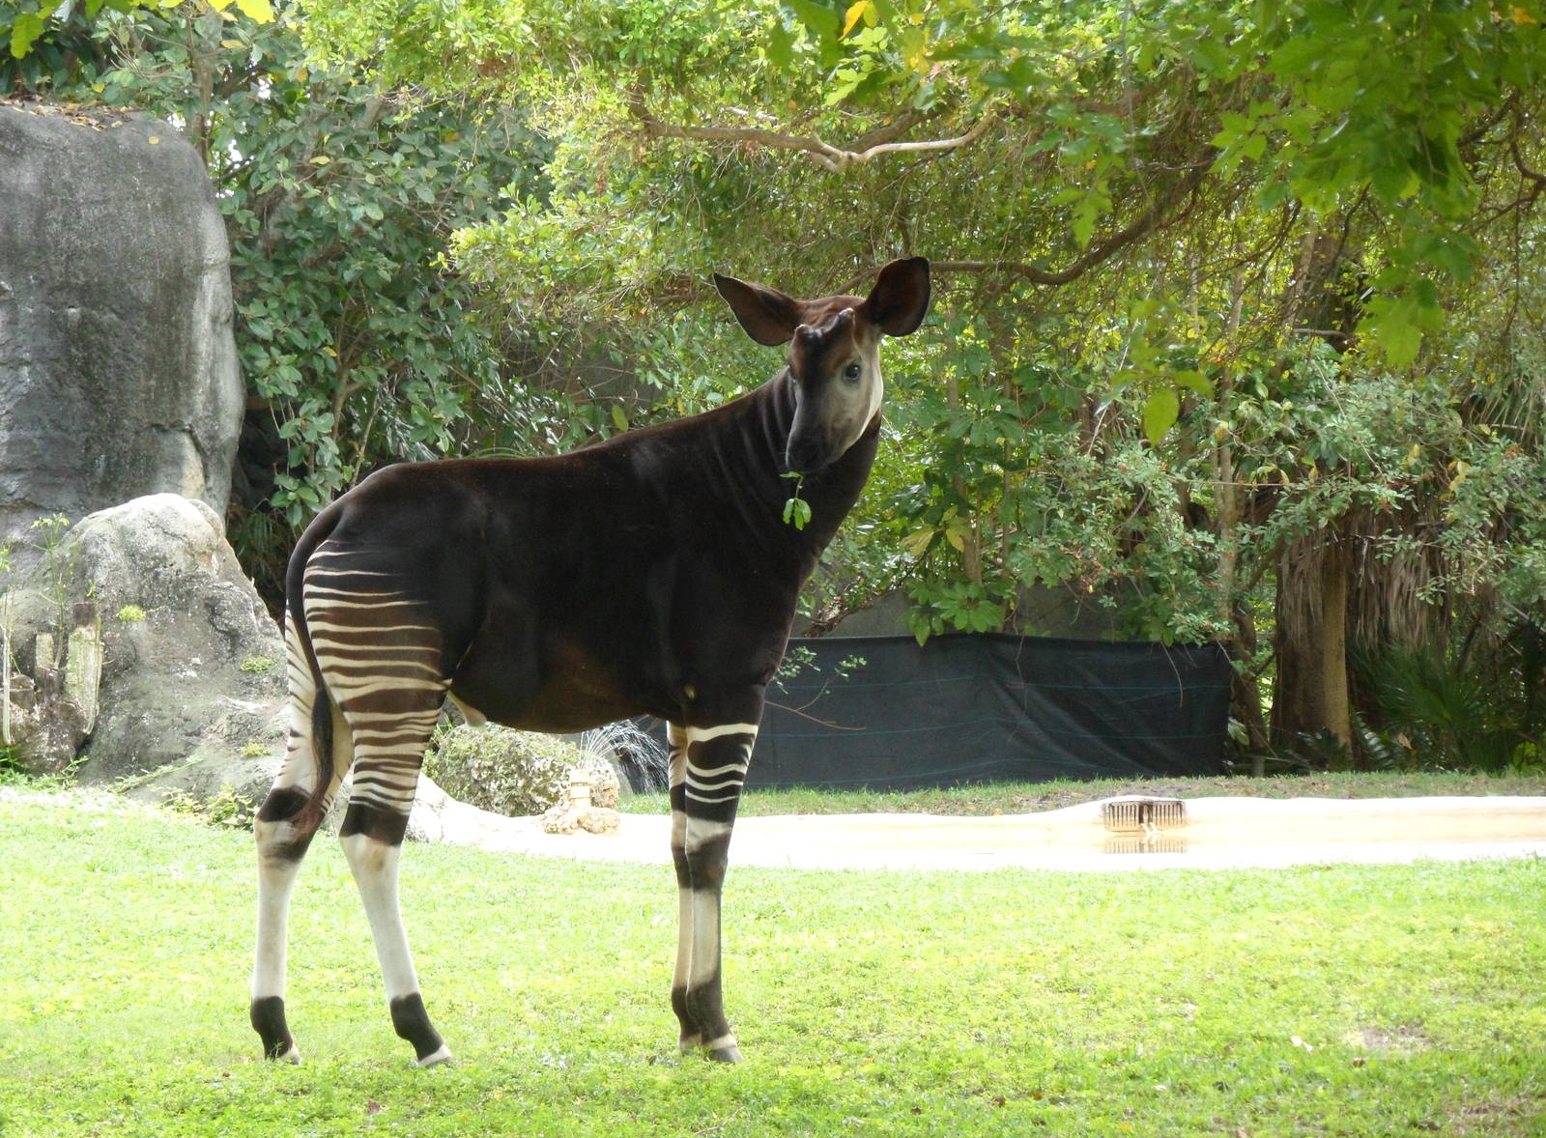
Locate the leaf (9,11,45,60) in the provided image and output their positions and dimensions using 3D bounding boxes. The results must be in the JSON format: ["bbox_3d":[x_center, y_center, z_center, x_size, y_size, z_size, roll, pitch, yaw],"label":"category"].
[{"bbox_3d":[-1.288,-0.922,15.500,0.063,0.081,0.025,0,1,0],"label":"leaf"}]

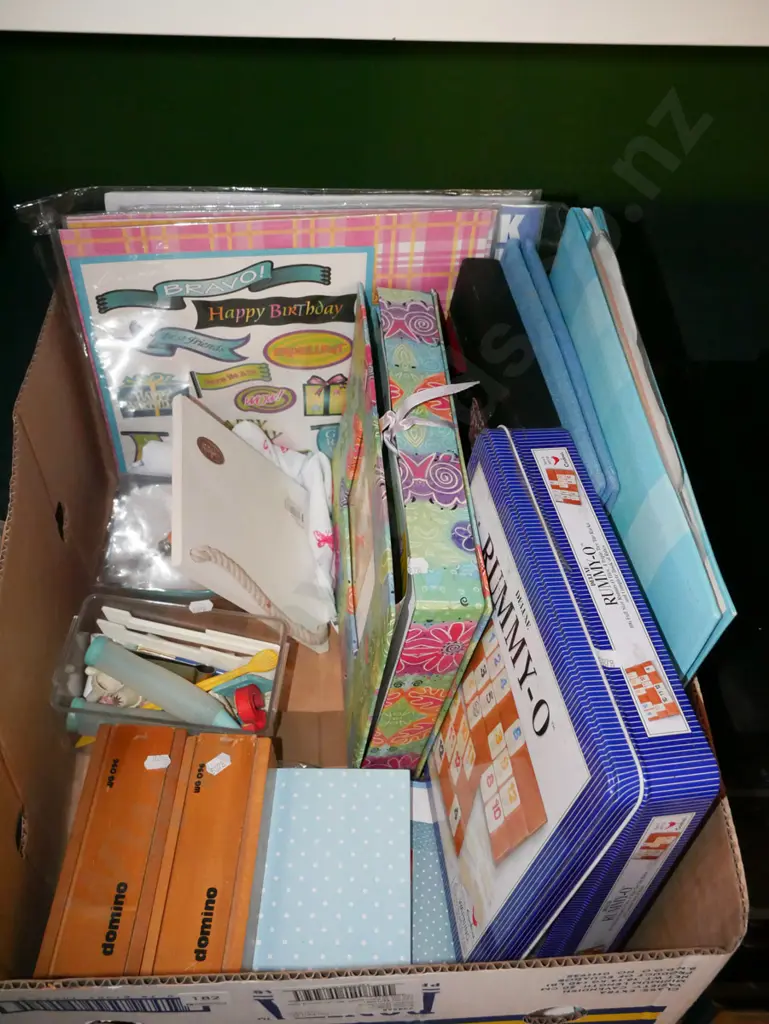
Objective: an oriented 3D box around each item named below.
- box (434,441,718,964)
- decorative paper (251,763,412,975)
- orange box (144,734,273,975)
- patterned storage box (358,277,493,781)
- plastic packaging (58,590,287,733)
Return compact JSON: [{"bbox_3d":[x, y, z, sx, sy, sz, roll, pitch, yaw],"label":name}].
[{"bbox_3d":[0.092,0.130,0.658,0.075,0.264,0.261,-1,46,-13],"label":"box"},{"bbox_3d":[-0.033,0.262,0.730,0.105,0.020,0.152,1,49,1],"label":"decorative paper"},{"bbox_3d":[-0.118,0.247,0.693,0.061,0.042,0.180,3,49,1],"label":"orange box"},{"bbox_3d":[0.003,0.023,0.752,0.058,0.247,0.289,3,49,-10],"label":"patterned storage box"},{"bbox_3d":[-0.159,0.131,0.785,0.162,0.055,0.104,6,50,4],"label":"plastic packaging"}]

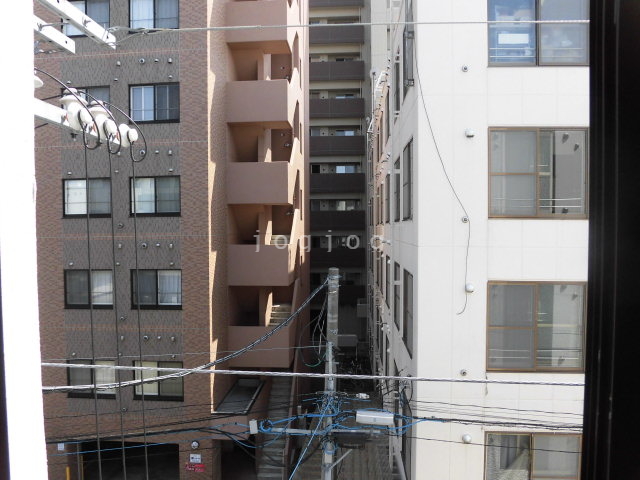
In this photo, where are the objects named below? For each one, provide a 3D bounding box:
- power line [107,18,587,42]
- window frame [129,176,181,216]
[{"bbox_3d":[0.131,-1.402,2.910,3.181,0.090,0.060,0,2,3],"label":"power line"},{"bbox_3d":[-5.139,-1.358,13.861,1.637,1.247,0.120,0,2,4],"label":"window frame"}]

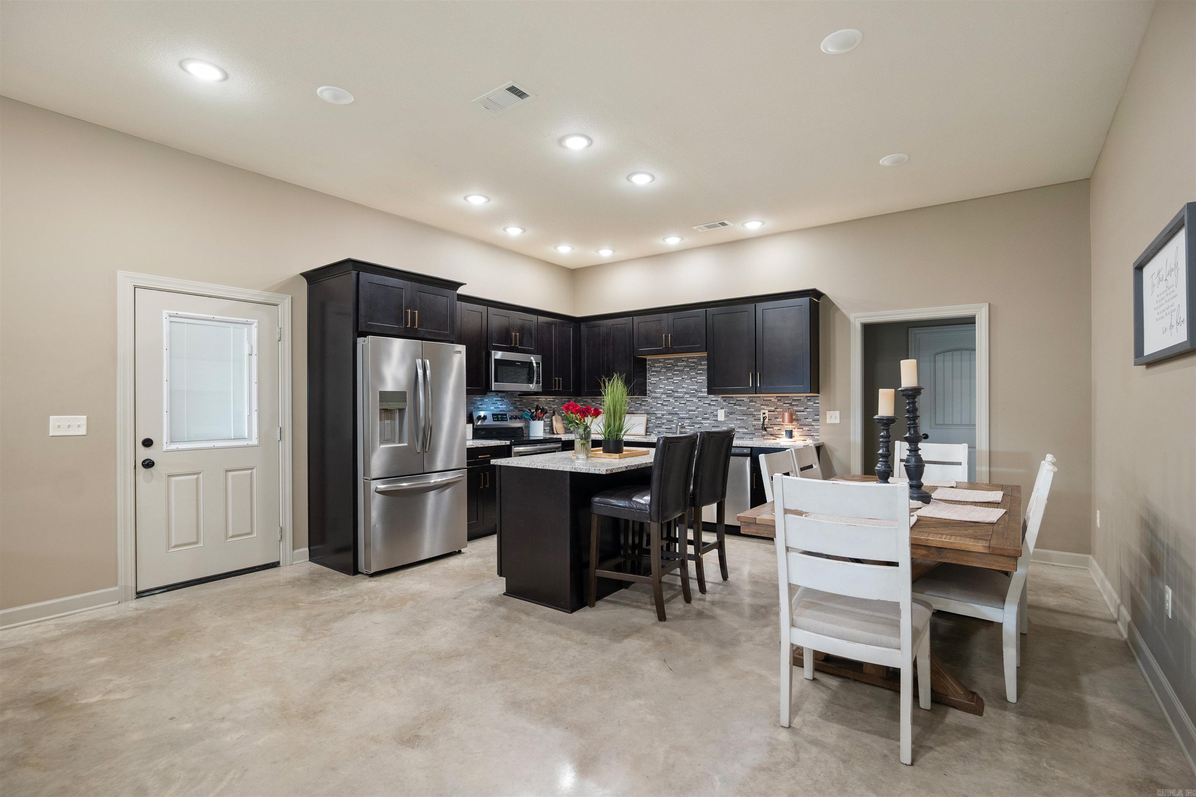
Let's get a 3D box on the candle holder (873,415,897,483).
[{"bbox_3d":[1.676,0.333,3.097,0.150,0.450,0.150,0,0,38],"label":"candle holder"}]

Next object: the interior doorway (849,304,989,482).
[{"bbox_3d":[2.863,0.261,4.781,1.060,2.134,0.150,0,0,34],"label":"interior doorway"}]

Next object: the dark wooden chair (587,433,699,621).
[{"bbox_3d":[0.320,0.780,3.425,0.550,1.100,0.460,0,0,37],"label":"dark wooden chair"}]

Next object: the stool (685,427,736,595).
[{"bbox_3d":[0.646,0.780,3.862,0.550,1.100,0.460,0,0,37],"label":"stool"}]

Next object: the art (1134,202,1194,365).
[{"bbox_3d":[2.355,-0.418,2.213,0.040,0.505,0.998,0,0,38],"label":"art"}]

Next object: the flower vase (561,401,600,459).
[{"bbox_3d":[-0.118,0.207,3.617,0.250,0.400,0.230,0,0,0],"label":"flower vase"}]

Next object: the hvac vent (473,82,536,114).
[{"bbox_3d":[-0.544,-1.722,3.070,0.350,0.020,0.195,0,0,38],"label":"hvac vent"}]

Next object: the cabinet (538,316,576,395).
[{"bbox_3d":[-0.599,-0.511,6.474,0.325,0.930,0.685,0,0,38],"label":"cabinet"}]

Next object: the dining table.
[{"bbox_3d":[1.681,0.946,2.983,1.080,0.768,1.820,0,0,38],"label":"dining table"}]

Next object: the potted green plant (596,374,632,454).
[{"bbox_3d":[0.119,0.103,3.858,0.230,0.575,0.220,0,0,0],"label":"potted green plant"}]

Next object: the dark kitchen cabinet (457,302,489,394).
[{"bbox_3d":[-1.458,-0.509,5.362,0.325,0.930,0.630,0,0,38],"label":"dark kitchen cabinet"}]

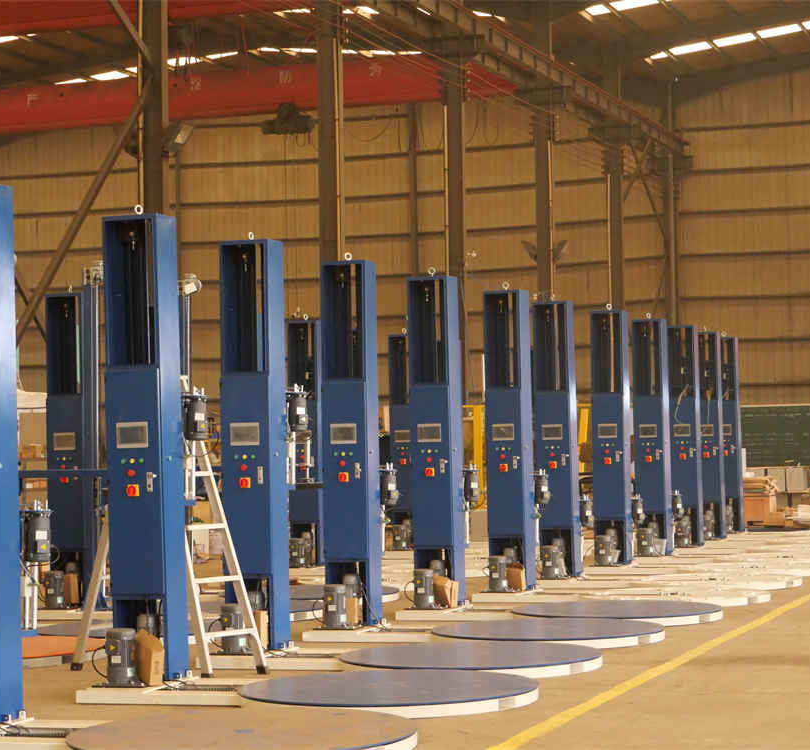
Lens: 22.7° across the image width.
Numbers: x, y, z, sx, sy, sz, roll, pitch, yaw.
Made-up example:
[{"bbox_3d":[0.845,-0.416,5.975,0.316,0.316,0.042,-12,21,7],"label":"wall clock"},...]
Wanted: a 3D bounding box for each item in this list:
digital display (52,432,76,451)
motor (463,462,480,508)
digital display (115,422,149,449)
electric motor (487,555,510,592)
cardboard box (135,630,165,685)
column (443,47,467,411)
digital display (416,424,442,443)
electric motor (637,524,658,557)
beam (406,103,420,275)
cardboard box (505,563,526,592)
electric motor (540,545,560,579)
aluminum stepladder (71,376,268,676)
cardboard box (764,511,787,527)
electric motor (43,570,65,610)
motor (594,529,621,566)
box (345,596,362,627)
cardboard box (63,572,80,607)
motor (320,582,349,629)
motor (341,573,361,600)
[{"bbox_3d":[-2.924,0.577,17.401,0.205,0.147,0.040,-2,-2,21],"label":"digital display"},{"bbox_3d":[0.553,0.919,16.750,0.120,0.350,0.135,0,-2,-25],"label":"motor"},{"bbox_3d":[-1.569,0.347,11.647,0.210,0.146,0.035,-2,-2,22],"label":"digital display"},{"bbox_3d":[0.824,1.767,17.991,0.165,0.315,0.185,-2,-2,22],"label":"electric motor"},{"bbox_3d":[-1.438,1.604,11.430,0.120,0.300,0.140,-1,-2,-21],"label":"cardboard box"},{"bbox_3d":[1.067,-1.752,38.949,0.380,8.900,0.280,-2,-2,21],"label":"column"},{"bbox_3d":[0.206,0.475,16.466,0.205,0.147,0.040,-2,-2,21],"label":"digital display"},{"bbox_3d":[2.755,1.887,22.915,0.190,0.310,0.200,-2,-2,21],"label":"electric motor"},{"bbox_3d":[0.331,-2.769,60.605,0.220,12.480,0.280,-2,-2,21],"label":"beam"},{"bbox_3d":[0.973,1.795,17.875,0.180,0.235,0.080,-3,-2,38],"label":"cardboard box"},{"bbox_3d":[1.394,1.808,19.574,0.169,0.308,0.199,-2,-2,22],"label":"electric motor"},{"bbox_3d":[-1.520,0.943,12.851,1.120,1.860,0.540,-3,-3,43],"label":"aluminum stepladder"},{"bbox_3d":[5.505,2.135,30.089,0.338,0.234,0.259,-2,-2,22],"label":"cardboard box"},{"bbox_3d":[-2.998,1.835,17.291,0.165,0.315,0.185,-2,-2,22],"label":"electric motor"},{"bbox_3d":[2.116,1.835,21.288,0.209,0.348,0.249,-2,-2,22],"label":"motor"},{"bbox_3d":[-0.374,1.726,14.758,0.095,0.214,0.095,-2,-2,30],"label":"box"},{"bbox_3d":[-2.787,1.790,16.896,0.100,0.269,0.100,-3,-3,40],"label":"cardboard box"},{"bbox_3d":[-0.511,1.688,14.751,0.165,0.315,0.185,-2,-2,22],"label":"motor"},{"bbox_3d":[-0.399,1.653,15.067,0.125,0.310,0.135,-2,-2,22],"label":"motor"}]

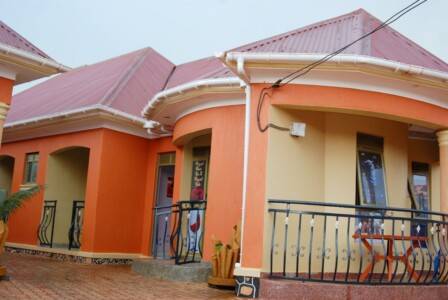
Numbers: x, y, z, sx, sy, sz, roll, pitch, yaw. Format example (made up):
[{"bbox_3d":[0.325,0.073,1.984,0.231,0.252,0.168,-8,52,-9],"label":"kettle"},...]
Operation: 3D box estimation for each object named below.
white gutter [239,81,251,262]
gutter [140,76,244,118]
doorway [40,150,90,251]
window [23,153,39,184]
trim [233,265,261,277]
[{"bbox_3d":[0.350,0.379,8.514,0.080,2.950,0.080,0,-10,18],"label":"white gutter"},{"bbox_3d":[-0.916,-0.919,9.499,0.600,0.150,3.420,9,-11,-34],"label":"gutter"},{"bbox_3d":[-3.642,1.131,12.170,1.780,2.320,0.260,-5,-12,41],"label":"doorway"},{"bbox_3d":[-4.844,0.473,13.328,0.680,0.800,0.130,-5,-12,41],"label":"window"},{"bbox_3d":[0.369,1.939,8.400,0.450,0.160,0.270,0,-10,18],"label":"trim"}]

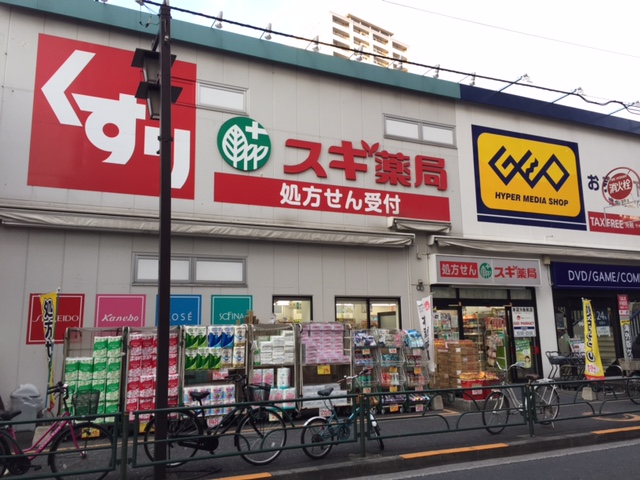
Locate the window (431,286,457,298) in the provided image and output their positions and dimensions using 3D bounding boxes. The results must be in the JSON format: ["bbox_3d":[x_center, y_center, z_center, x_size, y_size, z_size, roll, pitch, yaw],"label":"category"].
[{"bbox_3d":[3.184,1.351,13.712,0.770,0.300,0.070,3,-11,-25],"label":"window"}]

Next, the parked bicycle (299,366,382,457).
[{"bbox_3d":[0.308,2.331,7.234,1.330,1.070,0.540,4,-11,-29],"label":"parked bicycle"}]

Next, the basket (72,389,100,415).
[{"bbox_3d":[-2.565,1.797,5.892,0.280,0.280,0.350,3,-11,-25],"label":"basket"}]

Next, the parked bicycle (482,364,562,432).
[{"bbox_3d":[3.308,2.543,8.807,1.760,1.070,0.570,4,-11,-29],"label":"parked bicycle"}]

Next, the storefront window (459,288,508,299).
[{"bbox_3d":[4.362,1.442,14.254,1.650,0.280,0.070,3,-11,-25],"label":"storefront window"}]

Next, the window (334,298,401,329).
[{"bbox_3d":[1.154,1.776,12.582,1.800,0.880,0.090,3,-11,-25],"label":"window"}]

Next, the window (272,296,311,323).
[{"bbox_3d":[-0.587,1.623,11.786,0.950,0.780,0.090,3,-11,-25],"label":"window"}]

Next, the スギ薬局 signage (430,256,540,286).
[{"bbox_3d":[4.471,0.850,14.201,3.550,0.740,0.220,3,-11,-25],"label":"スギ薬局 signage"}]

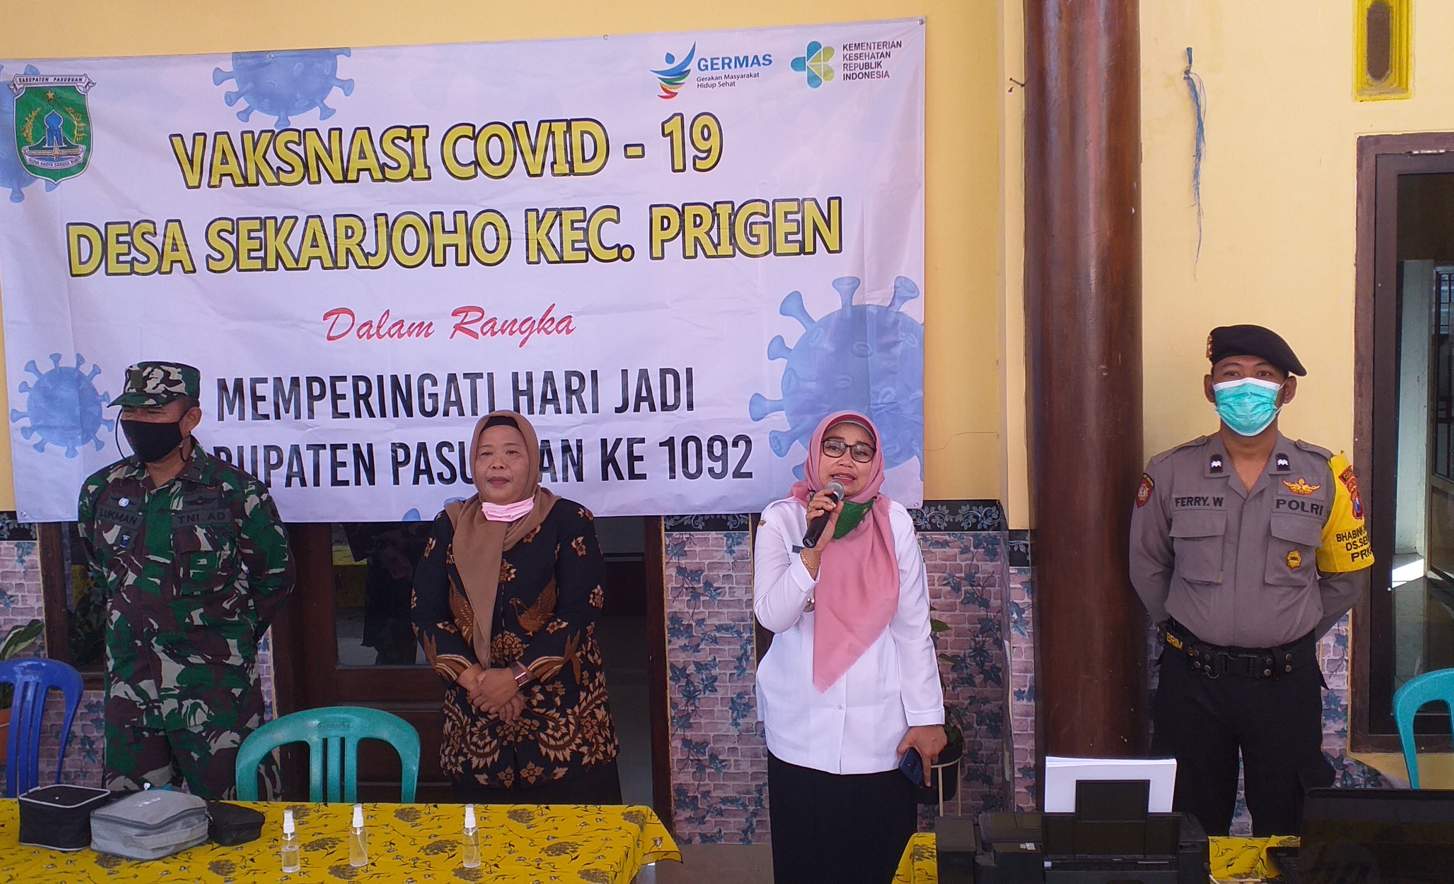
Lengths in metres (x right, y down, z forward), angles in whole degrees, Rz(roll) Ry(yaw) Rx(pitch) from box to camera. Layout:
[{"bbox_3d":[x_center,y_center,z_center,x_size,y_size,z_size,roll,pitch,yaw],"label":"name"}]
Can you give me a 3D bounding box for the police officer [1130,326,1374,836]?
[{"bbox_3d":[1.175,0.591,2.824,0.530,1.700,0.360,0,4,17],"label":"police officer"}]

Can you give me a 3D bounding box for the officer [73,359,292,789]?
[{"bbox_3d":[-1.353,0.645,3.183,0.530,1.680,0.380,-1,4,10],"label":"officer"}]

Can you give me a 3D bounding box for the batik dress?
[{"bbox_3d":[-0.555,0.519,3.296,0.520,0.760,0.300,-1,4,4],"label":"batik dress"}]

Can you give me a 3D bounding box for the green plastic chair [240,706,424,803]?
[{"bbox_3d":[-0.959,1.073,2.805,0.450,0.860,0.500,-1,4,2],"label":"green plastic chair"}]

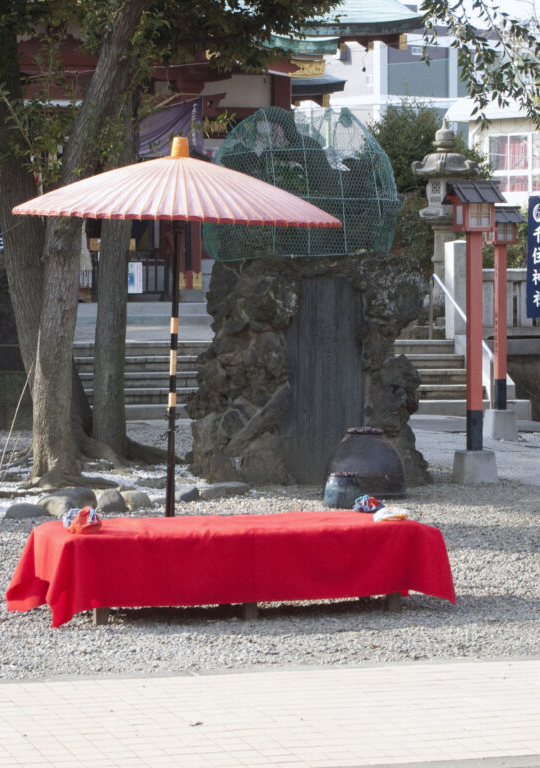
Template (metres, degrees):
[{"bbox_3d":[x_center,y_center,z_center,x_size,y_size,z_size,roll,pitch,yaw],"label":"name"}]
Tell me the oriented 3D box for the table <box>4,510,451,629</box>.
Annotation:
[{"bbox_3d":[-0.181,0.885,11.953,1.906,0.406,0.756,-1,2,-19],"label":"table"}]

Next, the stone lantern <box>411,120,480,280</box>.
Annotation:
[{"bbox_3d":[2.409,-2.300,34.112,0.819,2.550,0.787,-1,2,-15],"label":"stone lantern"}]

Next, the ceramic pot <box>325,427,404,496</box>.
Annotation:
[{"bbox_3d":[0.713,0.576,18.593,0.611,0.482,0.611,0,2,0],"label":"ceramic pot"}]

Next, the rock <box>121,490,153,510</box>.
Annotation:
[{"bbox_3d":[-0.929,0.805,17.357,0.202,0.124,0.173,-1,2,-16],"label":"rock"}]

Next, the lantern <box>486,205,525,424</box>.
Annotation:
[{"bbox_3d":[2.217,-0.664,23.900,0.380,2.100,0.340,-1,3,-18],"label":"lantern"}]

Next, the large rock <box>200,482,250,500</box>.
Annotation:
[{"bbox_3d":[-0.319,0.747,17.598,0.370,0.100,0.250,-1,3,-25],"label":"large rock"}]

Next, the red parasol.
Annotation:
[{"bbox_3d":[-0.475,-0.133,12.750,1.680,2.260,1.680,2,3,0],"label":"red parasol"}]

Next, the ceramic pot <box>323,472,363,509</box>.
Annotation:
[{"bbox_3d":[0.514,0.746,17.512,0.263,0.230,0.263,0,2,0],"label":"ceramic pot"}]

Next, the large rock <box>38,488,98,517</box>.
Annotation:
[{"bbox_3d":[-1.381,0.799,17.025,0.378,0.164,0.268,-1,2,-16],"label":"large rock"}]

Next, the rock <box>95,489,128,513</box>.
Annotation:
[{"bbox_3d":[-1.060,0.773,16.617,0.220,0.135,0.200,0,3,0],"label":"rock"}]

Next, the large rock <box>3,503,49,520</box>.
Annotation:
[{"bbox_3d":[-1.581,0.811,16.168,0.300,0.100,0.220,-1,3,-12],"label":"large rock"}]

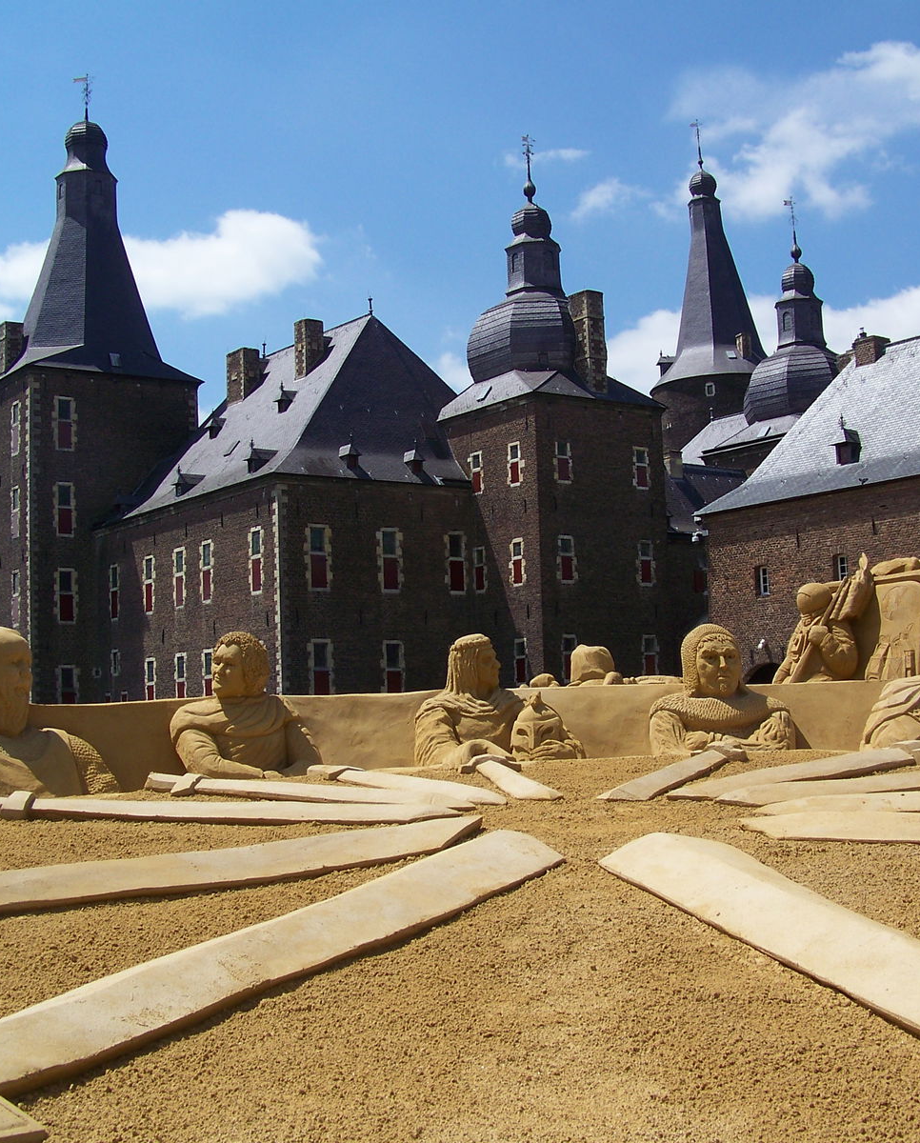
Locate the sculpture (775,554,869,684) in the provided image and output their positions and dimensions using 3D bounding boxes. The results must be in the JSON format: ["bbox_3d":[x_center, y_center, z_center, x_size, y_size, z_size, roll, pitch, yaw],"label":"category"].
[{"bbox_3d":[3.876,0.568,17.000,0.750,1.360,0.850,4,-8,-43],"label":"sculpture"}]

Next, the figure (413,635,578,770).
[{"bbox_3d":[0.249,0.831,10.200,1.050,0.860,0.680,-1,-6,-9],"label":"figure"}]

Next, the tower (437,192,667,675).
[{"bbox_3d":[4.015,-4.321,69.626,7.000,26.200,7.000,2,-7,-35],"label":"tower"}]

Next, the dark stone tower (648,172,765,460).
[{"bbox_3d":[15.701,-6.870,96.842,7.523,36.839,7.523,2,-7,-35],"label":"dark stone tower"}]

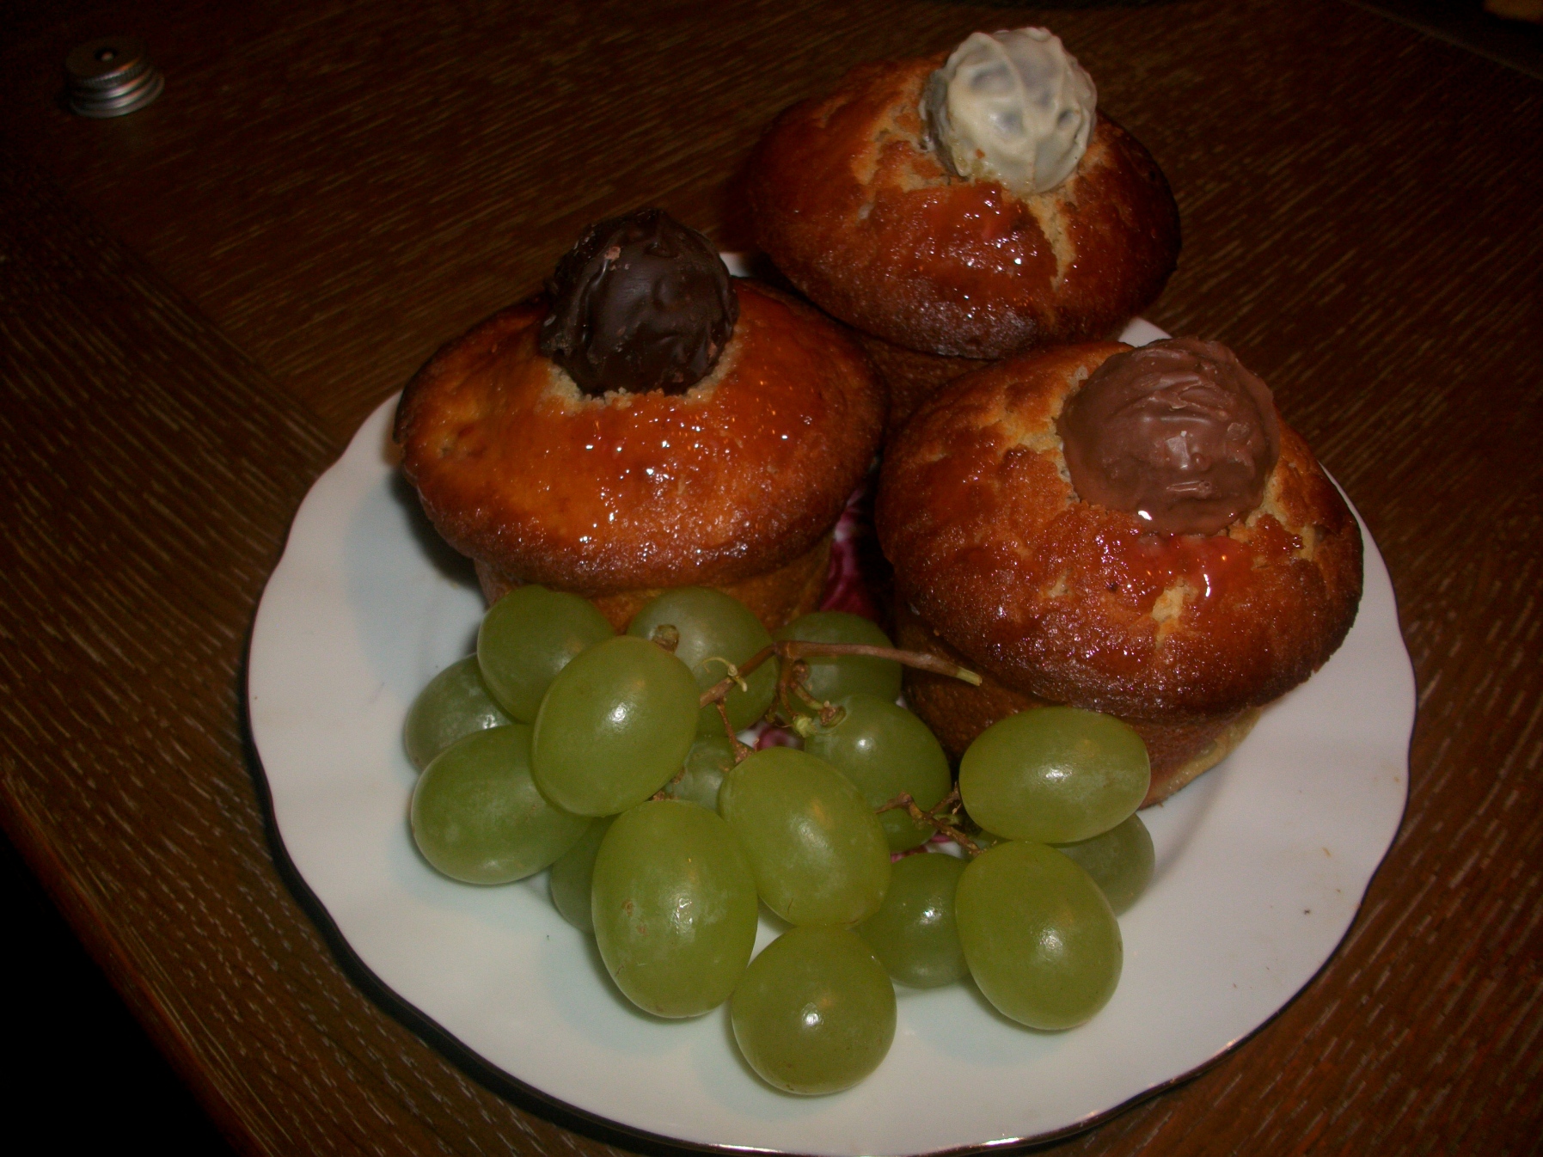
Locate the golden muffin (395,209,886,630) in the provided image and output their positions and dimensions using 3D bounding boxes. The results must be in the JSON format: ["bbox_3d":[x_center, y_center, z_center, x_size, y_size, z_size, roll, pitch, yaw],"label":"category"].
[{"bbox_3d":[-0.021,-0.024,0.239,0.082,0.080,0.082,-4,45,-5],"label":"golden muffin"}]

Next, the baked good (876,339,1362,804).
[{"bbox_3d":[0.058,-0.008,0.229,0.080,0.074,0.080,19,51,13],"label":"baked good"}]

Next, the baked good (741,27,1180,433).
[{"bbox_3d":[0.038,-0.067,0.272,0.083,0.086,0.083,12,48,5],"label":"baked good"}]

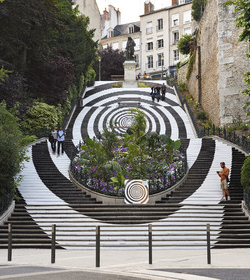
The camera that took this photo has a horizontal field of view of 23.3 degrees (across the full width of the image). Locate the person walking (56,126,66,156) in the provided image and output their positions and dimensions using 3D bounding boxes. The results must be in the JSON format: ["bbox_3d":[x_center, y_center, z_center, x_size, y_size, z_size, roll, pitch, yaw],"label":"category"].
[{"bbox_3d":[-3.697,0.090,34.768,0.550,1.716,0.450,0,-6,0],"label":"person walking"}]

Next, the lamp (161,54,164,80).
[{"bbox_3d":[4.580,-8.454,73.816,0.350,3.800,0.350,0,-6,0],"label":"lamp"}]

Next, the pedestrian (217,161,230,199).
[{"bbox_3d":[4.458,1.875,27.400,0.500,1.730,0.500,3,-7,-32],"label":"pedestrian"}]

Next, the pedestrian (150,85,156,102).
[{"bbox_3d":[2.710,-4.494,58.500,0.520,1.660,0.420,0,-6,-5],"label":"pedestrian"}]

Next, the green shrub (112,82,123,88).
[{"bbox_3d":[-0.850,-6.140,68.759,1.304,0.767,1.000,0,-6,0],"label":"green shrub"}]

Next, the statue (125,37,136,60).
[{"bbox_3d":[0.637,-10.587,70.210,1.134,2.776,1.000,0,-6,0],"label":"statue"}]

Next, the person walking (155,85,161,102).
[{"bbox_3d":[3.250,-4.494,58.500,0.520,1.730,0.420,-1,-6,5],"label":"person walking"}]

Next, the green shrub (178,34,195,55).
[{"bbox_3d":[7.046,-10.942,69.500,2.100,2.300,2.000,0,-6,0],"label":"green shrub"}]

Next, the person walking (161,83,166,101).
[{"bbox_3d":[3.853,-4.726,59.770,0.512,1.787,0.420,0,-6,0],"label":"person walking"}]

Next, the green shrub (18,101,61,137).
[{"bbox_3d":[-5.718,-1.390,41.048,2.842,2.320,2.500,0,-6,0],"label":"green shrub"}]

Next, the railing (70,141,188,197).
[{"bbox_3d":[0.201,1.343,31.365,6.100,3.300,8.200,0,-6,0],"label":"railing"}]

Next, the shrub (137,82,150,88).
[{"bbox_3d":[2.105,-5.975,66.500,1.350,0.700,1.100,0,-6,0],"label":"shrub"}]

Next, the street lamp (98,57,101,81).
[{"bbox_3d":[-3.485,-9.650,83.888,0.429,3.726,0.420,0,-6,0],"label":"street lamp"}]

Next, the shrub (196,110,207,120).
[{"bbox_3d":[5.917,-1.860,46.616,0.845,0.698,0.850,0,-6,0],"label":"shrub"}]

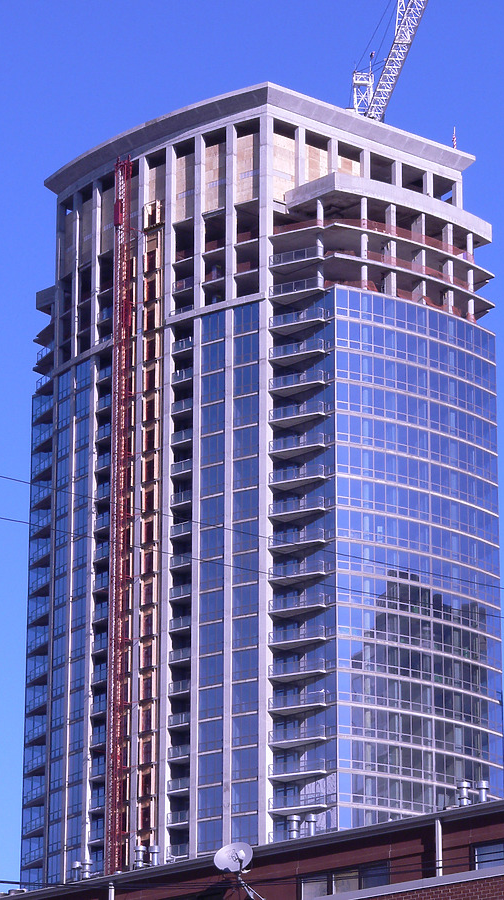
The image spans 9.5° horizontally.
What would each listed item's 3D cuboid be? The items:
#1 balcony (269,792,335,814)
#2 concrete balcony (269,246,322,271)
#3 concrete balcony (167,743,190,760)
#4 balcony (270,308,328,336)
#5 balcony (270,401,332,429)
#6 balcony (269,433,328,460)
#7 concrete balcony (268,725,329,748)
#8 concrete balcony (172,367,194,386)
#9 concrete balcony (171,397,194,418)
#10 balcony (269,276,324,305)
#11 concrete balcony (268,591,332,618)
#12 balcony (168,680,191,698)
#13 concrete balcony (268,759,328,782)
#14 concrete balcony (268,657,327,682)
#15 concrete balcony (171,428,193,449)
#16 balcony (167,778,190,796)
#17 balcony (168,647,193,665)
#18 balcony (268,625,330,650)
[{"bbox_3d":[4.340,31.050,267.310,5.370,1.270,2.300,-13,-21,37],"label":"balcony"},{"bbox_3d":[4.623,-17.814,287.097,5.610,1.250,2.440,-10,-20,29],"label":"concrete balcony"},{"bbox_3d":[-6.232,27.998,280.341,2.900,1.200,1.500,-15,-23,40],"label":"concrete balcony"},{"bbox_3d":[4.722,-12.243,291.357,5.950,1.270,2.300,-10,-18,32],"label":"balcony"},{"bbox_3d":[4.718,-3.237,288.859,5.950,1.270,2.300,-10,-18,32],"label":"balcony"},{"bbox_3d":[4.575,-0.344,281.650,5.610,1.250,2.440,-10,-20,29],"label":"balcony"},{"bbox_3d":[4.340,25.310,269.070,5.370,1.270,2.300,-13,-21,37],"label":"concrete balcony"},{"bbox_3d":[-6.300,-7.018,296.519,3.000,1.250,1.350,-13,-20,40],"label":"concrete balcony"},{"bbox_3d":[-5.890,-3.850,286.570,3.090,1.270,1.800,-15,-23,41],"label":"concrete balcony"},{"bbox_3d":[4.370,-14.860,281.350,5.370,1.270,2.300,-13,-21,37],"label":"balcony"},{"bbox_3d":[4.681,14.569,283.920,5.950,1.270,2.300,-10,-18,32],"label":"concrete balcony"},{"bbox_3d":[-6.216,22.174,282.157,2.900,1.200,1.500,-15,-23,40],"label":"balcony"},{"bbox_3d":[4.640,29.552,279.765,5.950,1.270,2.300,-10,-18,32],"label":"concrete balcony"},{"bbox_3d":[4.519,20.039,275.295,5.610,1.250,2.440,-10,-20,29],"label":"concrete balcony"},{"bbox_3d":[-6.295,-1.045,294.862,3.000,1.250,1.350,-13,-20,40],"label":"concrete balcony"},{"bbox_3d":[-6.240,30.910,279.433,2.900,1.200,1.500,-15,-23,40],"label":"balcony"},{"bbox_3d":[-6.208,19.263,283.065,2.900,1.200,1.500,-15,-23,40],"label":"balcony"},{"bbox_3d":[4.350,16.700,271.700,5.370,1.270,2.300,-13,-21,37],"label":"balcony"}]

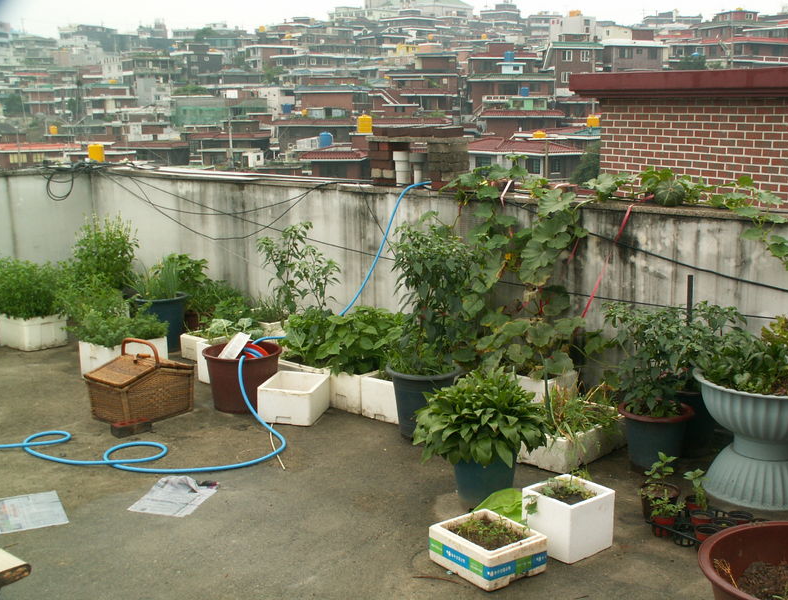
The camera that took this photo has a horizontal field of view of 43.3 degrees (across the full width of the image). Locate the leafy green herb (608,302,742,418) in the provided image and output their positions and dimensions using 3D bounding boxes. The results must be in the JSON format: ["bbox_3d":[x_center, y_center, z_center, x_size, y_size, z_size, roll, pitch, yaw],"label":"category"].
[{"bbox_3d":[1.340,0.279,4.746,0.622,0.510,0.500,0,10,0],"label":"leafy green herb"}]

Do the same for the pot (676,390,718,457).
[{"bbox_3d":[1.424,0.574,4.716,0.280,0.314,0.280,0,11,0],"label":"pot"}]

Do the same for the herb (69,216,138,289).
[{"bbox_3d":[-2.187,-0.359,7.507,0.483,0.574,0.450,0,10,0],"label":"herb"}]

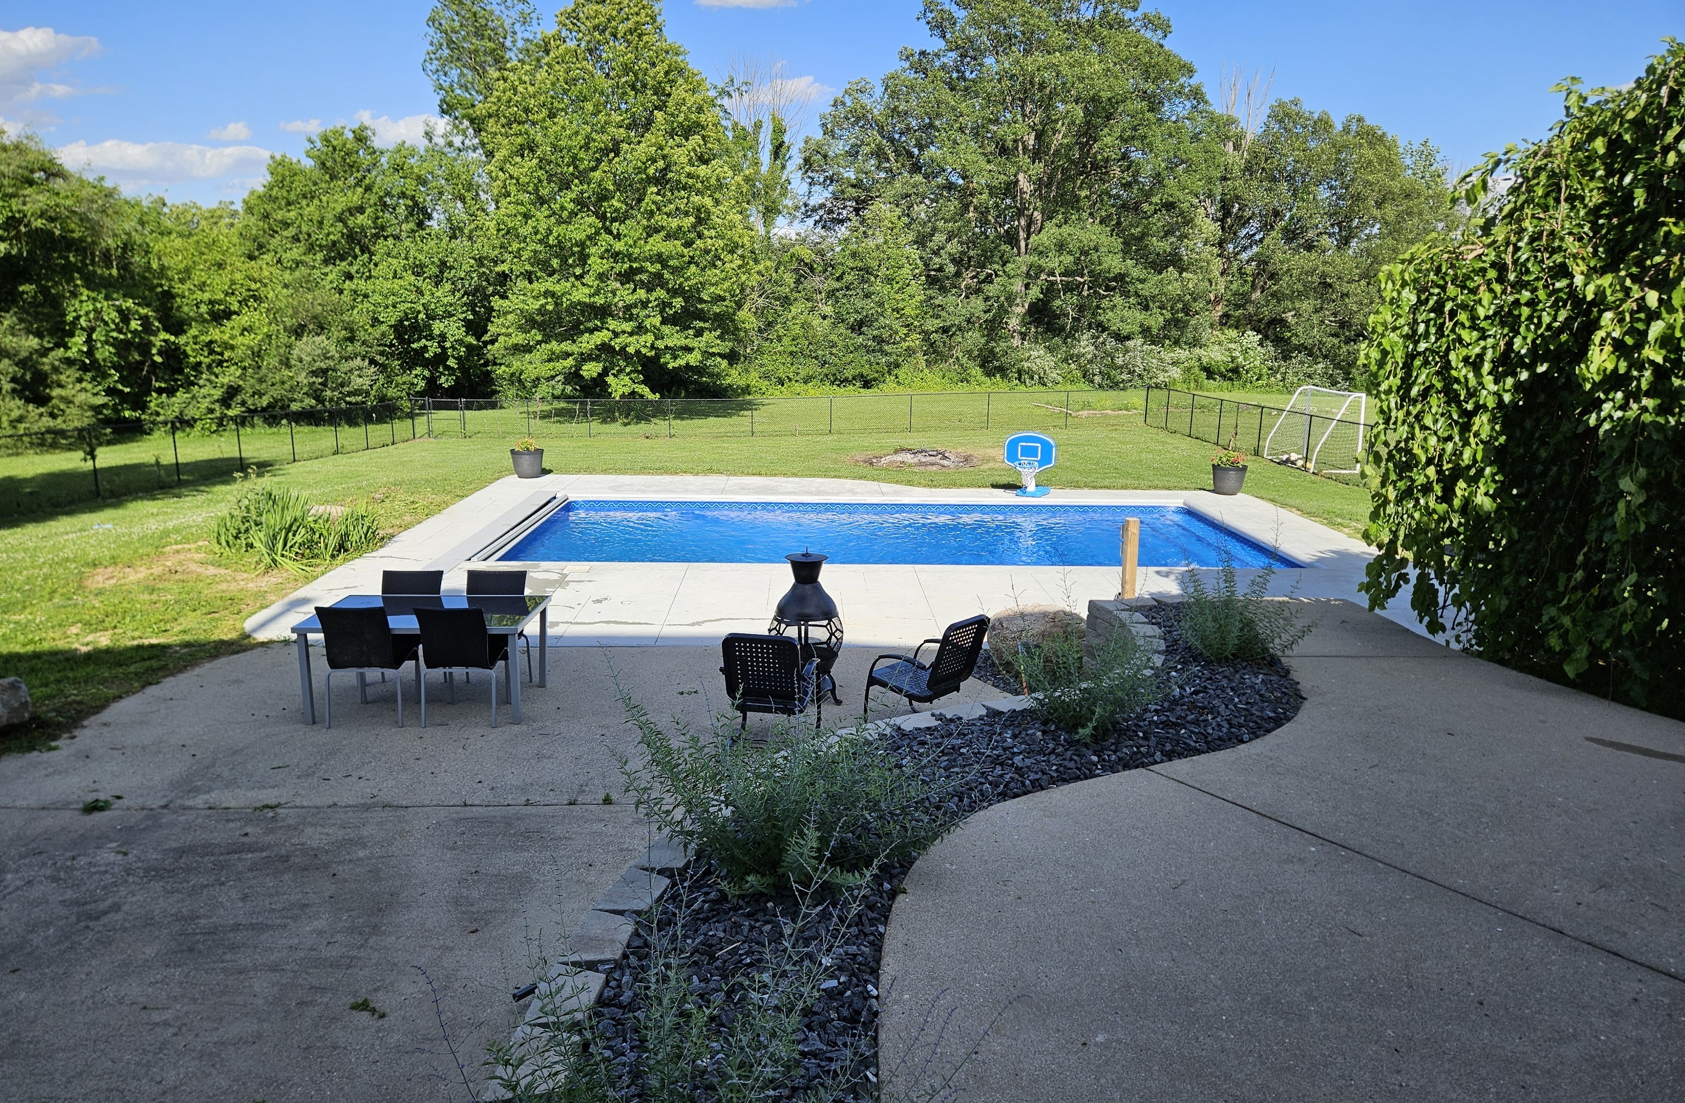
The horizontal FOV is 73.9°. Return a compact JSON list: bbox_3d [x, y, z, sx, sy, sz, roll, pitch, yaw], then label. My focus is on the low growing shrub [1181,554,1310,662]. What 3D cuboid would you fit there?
[{"bbox_3d":[2.401,0.330,6.697,0.760,0.580,0.660,0,12,-2],"label":"low growing shrub"}]

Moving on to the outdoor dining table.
[{"bbox_3d":[-3.193,0.818,8.691,1.600,0.730,0.960,0,12,-2],"label":"outdoor dining table"}]

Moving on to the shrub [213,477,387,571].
[{"bbox_3d":[-6.851,-0.424,14.090,2.050,0.830,1.500,0,12,-2],"label":"shrub"}]

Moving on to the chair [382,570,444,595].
[{"bbox_3d":[-3.509,0.668,8.945,0.530,0.910,0.640,0,12,-2],"label":"chair"}]

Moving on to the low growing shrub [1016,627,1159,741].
[{"bbox_3d":[1.224,0.629,5.594,0.680,0.450,0.620,0,12,-2],"label":"low growing shrub"}]

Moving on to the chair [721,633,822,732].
[{"bbox_3d":[-0.501,0.962,7.894,0.620,0.860,0.660,4,12,13],"label":"chair"}]

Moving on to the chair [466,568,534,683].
[{"bbox_3d":[-2.825,0.671,8.980,0.530,0.910,0.640,0,12,-2],"label":"chair"}]

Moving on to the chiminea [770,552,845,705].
[{"bbox_3d":[-0.286,0.595,8.806,0.600,1.210,0.600,1,12,0],"label":"chiminea"}]

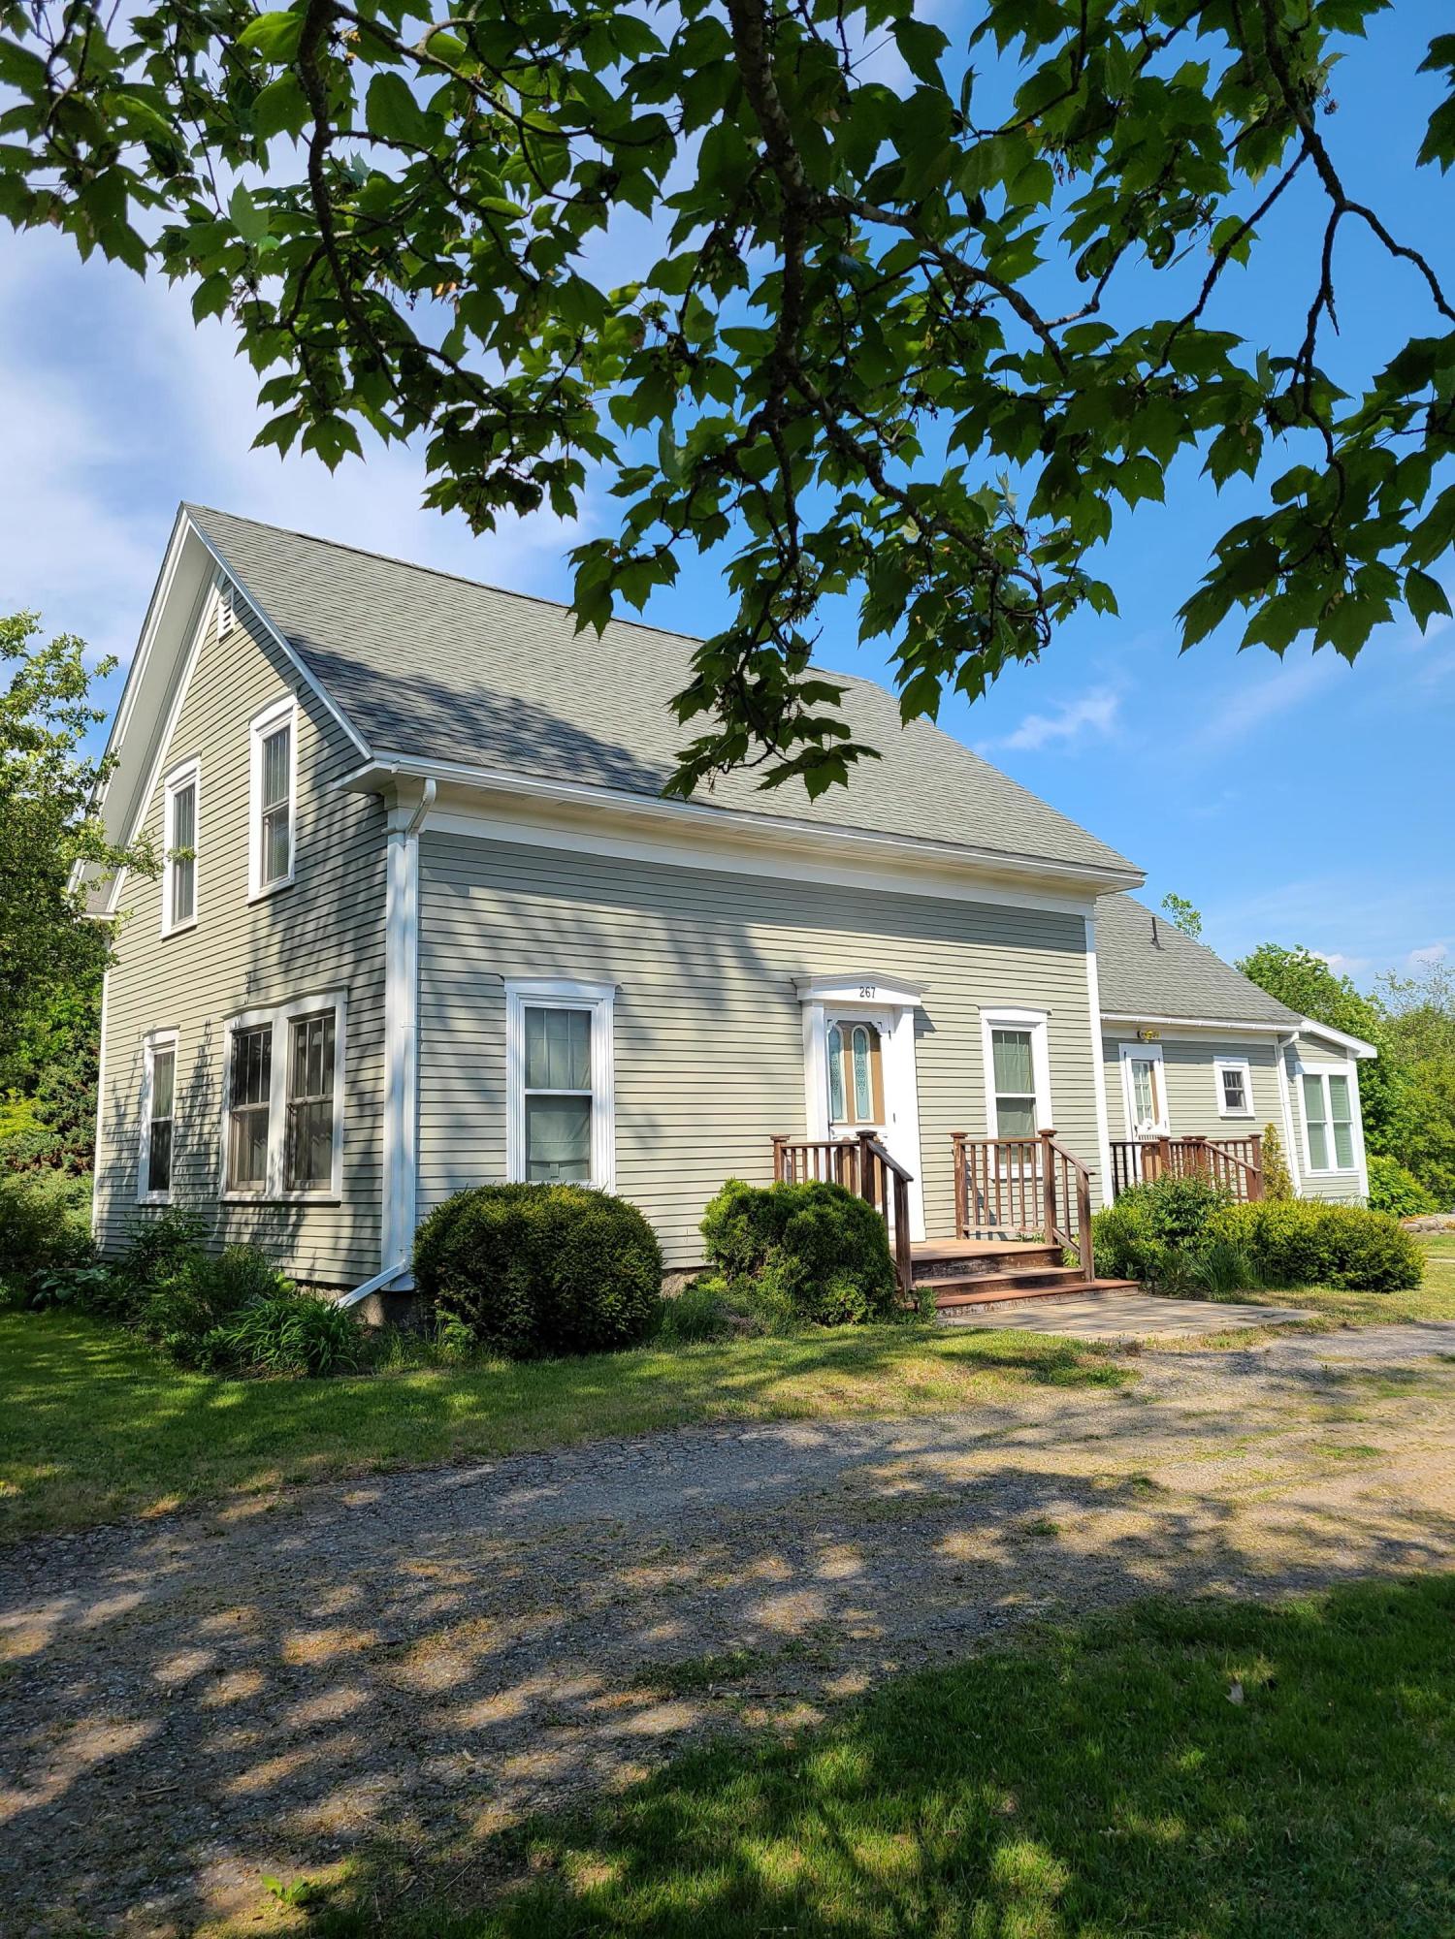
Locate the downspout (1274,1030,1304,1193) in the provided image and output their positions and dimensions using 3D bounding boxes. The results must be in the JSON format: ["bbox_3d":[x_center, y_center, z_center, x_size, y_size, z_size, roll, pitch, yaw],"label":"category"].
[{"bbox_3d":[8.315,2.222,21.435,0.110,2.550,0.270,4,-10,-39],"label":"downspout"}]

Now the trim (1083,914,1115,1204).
[{"bbox_3d":[4.123,1.109,16.217,0.200,3.350,0.130,4,-10,-39],"label":"trim"}]

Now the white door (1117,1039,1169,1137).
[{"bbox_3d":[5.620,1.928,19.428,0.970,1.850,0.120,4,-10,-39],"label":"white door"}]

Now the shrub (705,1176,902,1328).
[{"bbox_3d":[0.578,2.152,11.402,1.548,1.176,1.470,-2,-7,0],"label":"shrub"}]

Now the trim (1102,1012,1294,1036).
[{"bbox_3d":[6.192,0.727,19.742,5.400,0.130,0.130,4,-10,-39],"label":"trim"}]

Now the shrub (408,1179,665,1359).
[{"bbox_3d":[-1.308,2.021,10.078,1.627,1.156,1.568,-2,-7,0],"label":"shrub"}]

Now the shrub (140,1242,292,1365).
[{"bbox_3d":[-3.750,2.450,10.682,1.000,0.830,0.900,4,-10,-39],"label":"shrub"}]

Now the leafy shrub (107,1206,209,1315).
[{"bbox_3d":[-5.223,2.679,13.323,0.870,0.860,0.800,1,-8,-21],"label":"leafy shrub"}]

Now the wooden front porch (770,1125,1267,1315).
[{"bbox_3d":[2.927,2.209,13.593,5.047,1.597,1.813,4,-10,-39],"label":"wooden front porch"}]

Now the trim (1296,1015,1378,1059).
[{"bbox_3d":[8.802,1.019,21.359,2.156,0.529,0.343,4,-10,-39],"label":"trim"}]

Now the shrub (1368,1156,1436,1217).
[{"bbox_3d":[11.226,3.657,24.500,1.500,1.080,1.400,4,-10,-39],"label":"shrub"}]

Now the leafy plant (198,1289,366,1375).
[{"bbox_3d":[-2.898,2.335,9.450,1.000,0.470,0.820,1,-8,-17],"label":"leafy plant"}]

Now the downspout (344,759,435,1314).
[{"bbox_3d":[-2.345,0.543,10.416,0.706,3.783,0.490,4,-10,-39],"label":"downspout"}]

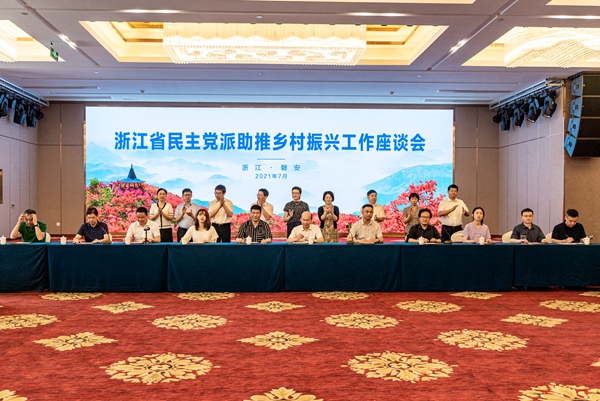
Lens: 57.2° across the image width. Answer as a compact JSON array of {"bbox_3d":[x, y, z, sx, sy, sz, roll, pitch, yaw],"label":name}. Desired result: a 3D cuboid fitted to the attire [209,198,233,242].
[{"bbox_3d":[-1.453,0.704,10.100,0.460,1.474,0.340,0,0,18],"label":"attire"}]

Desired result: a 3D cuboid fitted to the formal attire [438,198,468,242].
[{"bbox_3d":[2.825,0.691,10.112,0.540,1.454,0.340,0,-1,-7],"label":"formal attire"}]

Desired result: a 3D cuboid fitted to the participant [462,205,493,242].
[{"bbox_3d":[3.002,0.784,9.310,0.520,1.331,0.760,0,0,8],"label":"participant"}]

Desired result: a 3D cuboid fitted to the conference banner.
[{"bbox_3d":[-0.815,-0.850,15.770,10.500,3.560,0.120,0,0,-2],"label":"conference banner"}]

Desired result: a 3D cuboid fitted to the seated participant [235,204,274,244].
[{"bbox_3d":[-0.754,0.768,9.224,0.600,1.394,0.780,0,0,-2],"label":"seated participant"}]

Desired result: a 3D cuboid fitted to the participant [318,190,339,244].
[{"bbox_3d":[0.534,0.638,10.142,0.420,1.620,0.400,0,-1,2],"label":"participant"}]

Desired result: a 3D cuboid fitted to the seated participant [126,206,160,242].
[{"bbox_3d":[-2.630,0.776,9.190,0.600,1.318,0.720,0,-1,-1],"label":"seated participant"}]

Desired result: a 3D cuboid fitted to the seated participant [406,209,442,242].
[{"bbox_3d":[2.109,0.802,9.324,0.600,1.332,0.780,0,0,-2],"label":"seated participant"}]

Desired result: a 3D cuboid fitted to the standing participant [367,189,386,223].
[{"bbox_3d":[1.354,0.625,10.142,0.460,1.646,0.400,0,-1,-10],"label":"standing participant"}]

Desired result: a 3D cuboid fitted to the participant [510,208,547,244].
[{"bbox_3d":[3.882,0.796,9.350,0.600,1.313,0.780,0,0,10],"label":"participant"}]

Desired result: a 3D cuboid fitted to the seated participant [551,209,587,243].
[{"bbox_3d":[4.599,0.807,9.411,0.600,1.328,0.780,0,0,-2],"label":"seated participant"}]

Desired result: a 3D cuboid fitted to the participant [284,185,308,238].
[{"bbox_3d":[-0.074,0.597,10.150,0.480,1.698,0.360,0,0,-3],"label":"participant"}]

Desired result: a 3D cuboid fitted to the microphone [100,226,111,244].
[{"bbox_3d":[-3.124,0.564,8.853,0.120,0.286,0.200,0,-1,-23],"label":"microphone"}]

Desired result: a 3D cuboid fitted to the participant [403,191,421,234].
[{"bbox_3d":[2.120,0.665,10.324,0.480,1.618,0.380,0,0,6],"label":"participant"}]

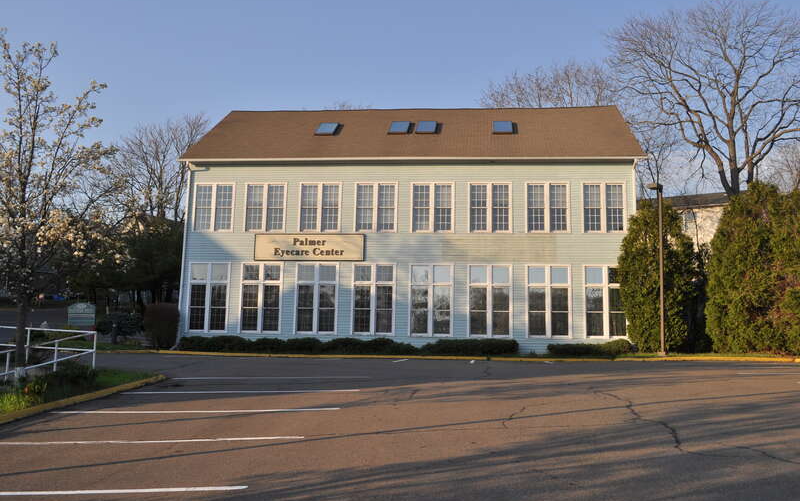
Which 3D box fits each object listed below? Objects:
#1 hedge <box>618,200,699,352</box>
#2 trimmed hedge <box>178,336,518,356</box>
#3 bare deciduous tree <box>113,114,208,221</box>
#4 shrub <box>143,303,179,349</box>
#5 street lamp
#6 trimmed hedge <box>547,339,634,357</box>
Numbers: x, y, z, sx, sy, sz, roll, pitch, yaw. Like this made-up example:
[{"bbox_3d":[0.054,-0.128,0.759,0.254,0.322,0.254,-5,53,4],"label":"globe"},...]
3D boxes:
[{"bbox_3d":[8.719,0.825,24.848,2.566,5.228,2.400,0,-9,6],"label":"hedge"},{"bbox_3d":[-1.965,3.365,25.973,12.205,0.598,0.950,0,-9,6],"label":"trimmed hedge"},{"bbox_3d":[-16.131,-1.354,48.536,7.380,16.104,6.500,0,-9,6],"label":"bare deciduous tree"},{"bbox_3d":[-8.969,2.856,27.468,1.361,1.735,1.300,0,-9,6],"label":"shrub"},{"bbox_3d":[8.342,0.532,23.710,0.512,5.644,0.400,0,-9,6],"label":"street lamp"},{"bbox_3d":[6.507,3.331,25.157,2.900,0.512,0.950,0,-9,6],"label":"trimmed hedge"}]

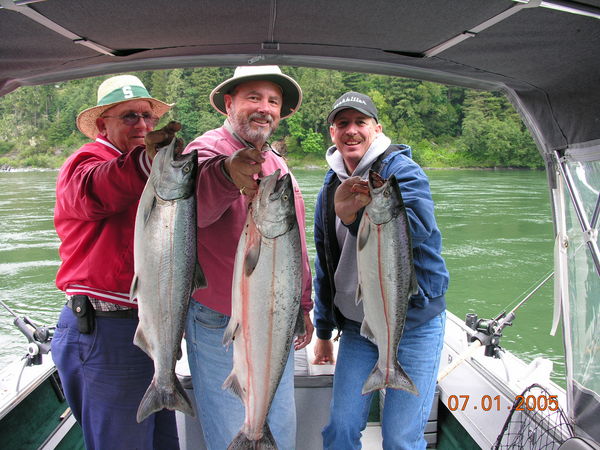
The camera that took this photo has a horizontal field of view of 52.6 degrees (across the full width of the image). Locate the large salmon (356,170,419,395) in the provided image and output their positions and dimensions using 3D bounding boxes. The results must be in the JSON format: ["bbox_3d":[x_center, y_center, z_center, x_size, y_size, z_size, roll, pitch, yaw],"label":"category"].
[{"bbox_3d":[0.260,0.177,1.800,0.180,0.680,0.090,-1,6,6],"label":"large salmon"}]

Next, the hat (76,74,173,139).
[{"bbox_3d":[-0.600,-0.425,2.090,0.335,0.145,0.355,-4,-9,-40],"label":"hat"}]

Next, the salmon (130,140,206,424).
[{"bbox_3d":[-0.373,0.168,1.720,0.210,0.820,0.105,0,6,-10],"label":"salmon"}]

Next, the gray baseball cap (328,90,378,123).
[{"bbox_3d":[0.183,-0.415,2.130,0.175,0.130,0.265,4,4,14],"label":"gray baseball cap"}]

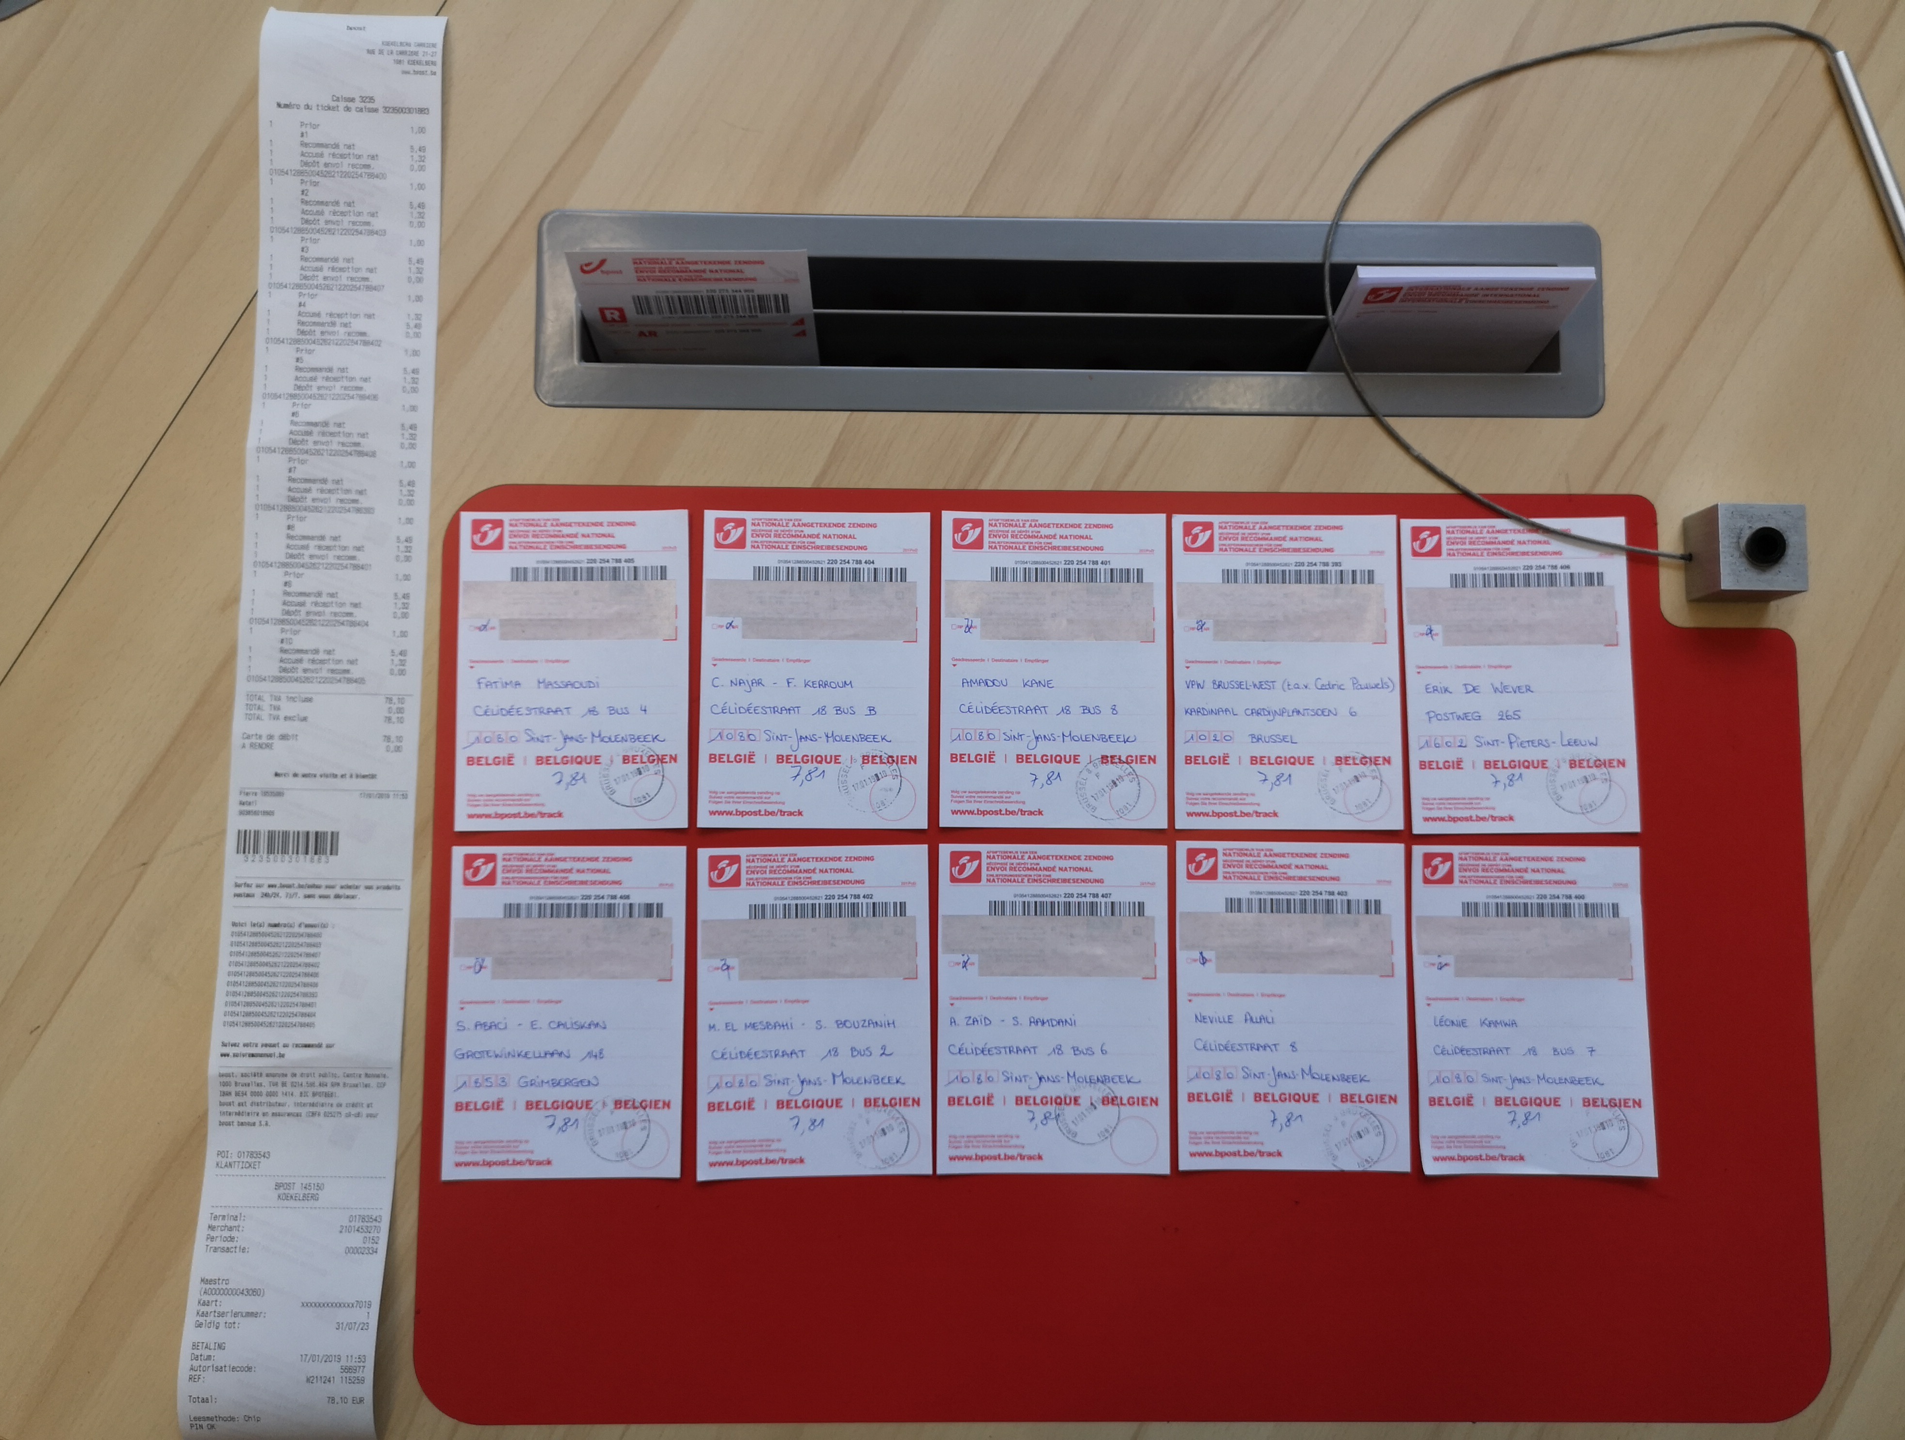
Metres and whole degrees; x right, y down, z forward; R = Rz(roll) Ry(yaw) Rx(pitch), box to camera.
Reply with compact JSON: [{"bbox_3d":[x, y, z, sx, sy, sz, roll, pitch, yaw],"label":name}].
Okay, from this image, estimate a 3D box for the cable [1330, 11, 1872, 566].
[{"bbox_3d":[0.309,-0.205,0.709,0.262,0.019,0.262,0,85,-1],"label":"cable"}]

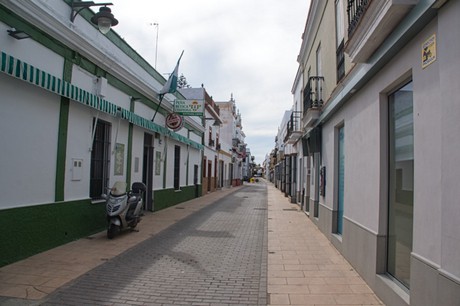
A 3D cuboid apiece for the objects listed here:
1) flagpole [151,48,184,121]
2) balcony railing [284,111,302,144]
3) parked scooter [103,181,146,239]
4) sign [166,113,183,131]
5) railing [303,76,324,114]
[{"bbox_3d":[-2.232,-2.476,13.010,0.400,2.965,0.200,24,-1,6],"label":"flagpole"},{"bbox_3d":[3.526,-1.353,19.431,0.455,0.970,5.600,1,-3,6],"label":"balcony railing"},{"bbox_3d":[-2.699,1.394,8.987,0.740,1.380,2.100,1,-3,6],"label":"parked scooter"},{"bbox_3d":[-2.309,-1.317,14.500,0.700,0.700,0.280,1,-3,6],"label":"sign"},{"bbox_3d":[2.703,-1.769,11.197,0.410,0.940,1.700,1,-3,6],"label":"railing"}]

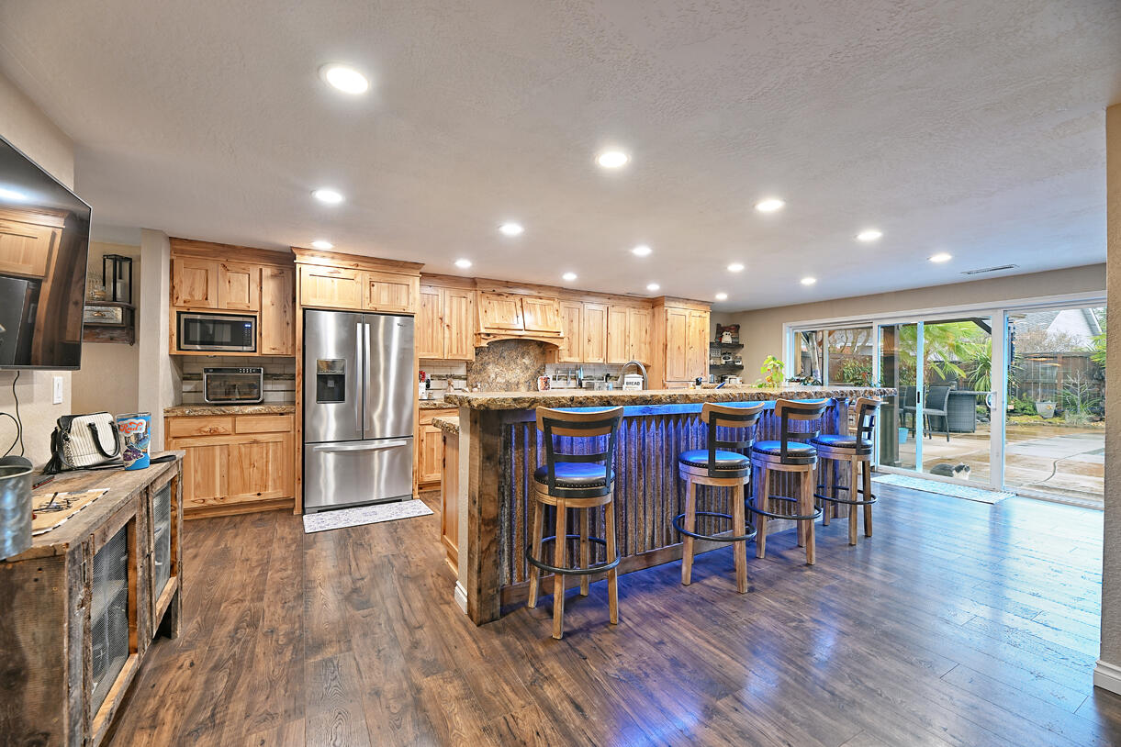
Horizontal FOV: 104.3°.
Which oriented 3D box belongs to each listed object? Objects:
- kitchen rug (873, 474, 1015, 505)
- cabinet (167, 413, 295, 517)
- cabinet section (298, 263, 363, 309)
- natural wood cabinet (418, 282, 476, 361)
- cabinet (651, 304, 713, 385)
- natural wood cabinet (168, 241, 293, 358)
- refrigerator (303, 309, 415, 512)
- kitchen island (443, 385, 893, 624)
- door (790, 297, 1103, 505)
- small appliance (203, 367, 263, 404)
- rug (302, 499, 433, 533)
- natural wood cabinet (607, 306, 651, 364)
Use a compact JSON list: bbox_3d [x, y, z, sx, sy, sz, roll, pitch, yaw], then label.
[{"bbox_3d":[4.214,1.273,4.880,0.517,0.009,1.109,0,0,-29],"label":"kitchen rug"},{"bbox_3d":[-2.922,0.788,3.957,0.890,0.855,0.610,0,0,-30],"label":"cabinet"},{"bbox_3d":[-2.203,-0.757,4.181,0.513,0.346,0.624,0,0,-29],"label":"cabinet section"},{"bbox_3d":[-1.364,-0.570,5.009,0.696,0.851,0.353,0,0,-29],"label":"natural wood cabinet"},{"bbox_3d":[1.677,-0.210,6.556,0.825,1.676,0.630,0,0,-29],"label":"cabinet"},{"bbox_3d":[-2.945,-0.619,4.015,0.878,0.932,0.542,0,0,-29],"label":"natural wood cabinet"},{"bbox_3d":[-2.012,0.337,4.343,0.918,1.770,0.770,0,0,-30],"label":"refrigerator"},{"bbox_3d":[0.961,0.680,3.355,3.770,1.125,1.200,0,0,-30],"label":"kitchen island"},{"bbox_3d":[4.379,0.264,5.190,0.120,2.000,3.400,0,0,-30],"label":"door"},{"bbox_3d":[-2.994,0.128,4.045,0.427,0.345,0.400,0,0,-30],"label":"small appliance"},{"bbox_3d":[-1.646,1.220,3.771,0.968,0.010,0.454,0,0,-30],"label":"rug"},{"bbox_3d":[0.908,-0.538,6.327,0.800,0.805,0.330,0,0,-30],"label":"natural wood cabinet"}]

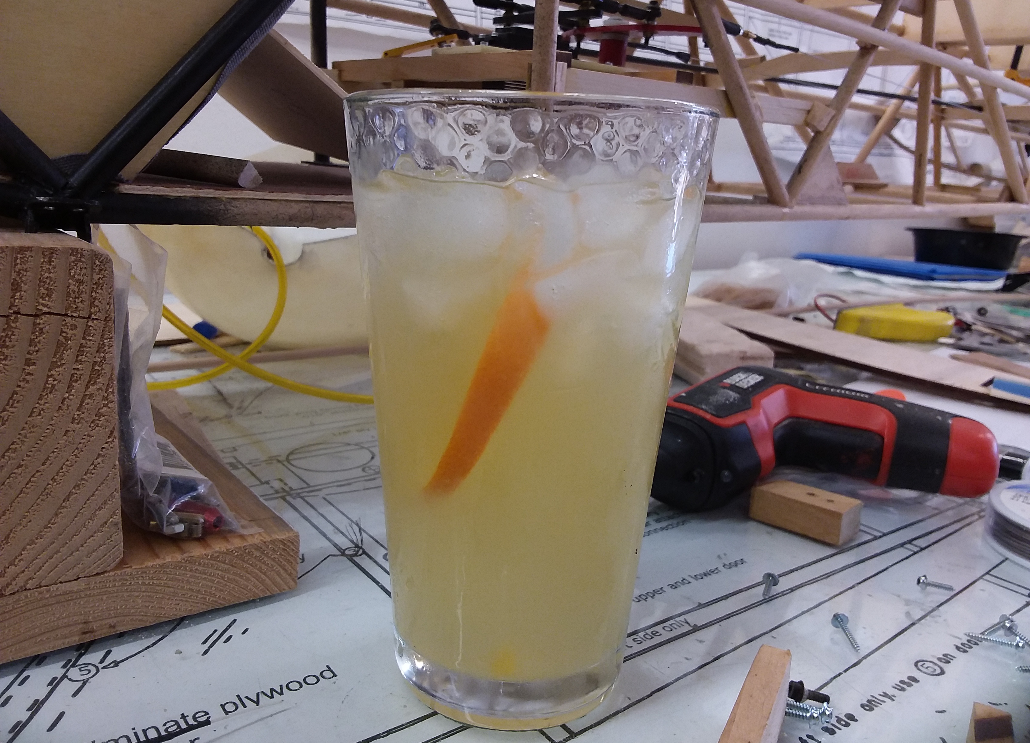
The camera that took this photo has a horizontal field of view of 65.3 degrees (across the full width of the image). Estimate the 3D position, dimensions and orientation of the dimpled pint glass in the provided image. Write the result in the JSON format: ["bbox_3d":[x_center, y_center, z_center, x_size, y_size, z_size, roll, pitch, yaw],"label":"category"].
[{"bbox_3d":[0.001,0.011,0.212,0.089,0.150,0.089,2,13,0],"label":"dimpled pint glass"}]

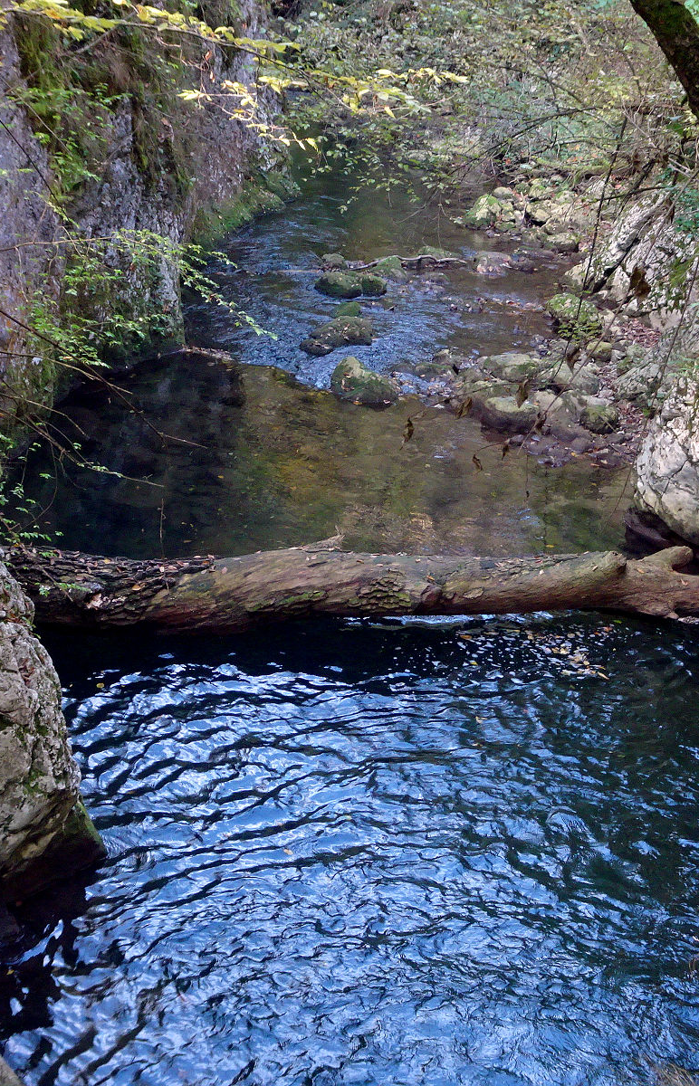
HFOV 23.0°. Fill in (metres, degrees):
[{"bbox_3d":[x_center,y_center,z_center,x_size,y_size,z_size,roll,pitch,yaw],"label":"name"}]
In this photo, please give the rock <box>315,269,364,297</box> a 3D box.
[{"bbox_3d":[-0.099,-2.384,15.893,0.470,0.200,0.400,0,23,0],"label":"rock"}]

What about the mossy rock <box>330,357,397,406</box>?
[{"bbox_3d":[0.120,-1.287,13.585,0.520,0.340,0.480,0,23,0],"label":"mossy rock"}]

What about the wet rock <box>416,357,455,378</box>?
[{"bbox_3d":[0.683,-1.378,13.689,0.310,0.130,0.270,0,23,0],"label":"wet rock"}]

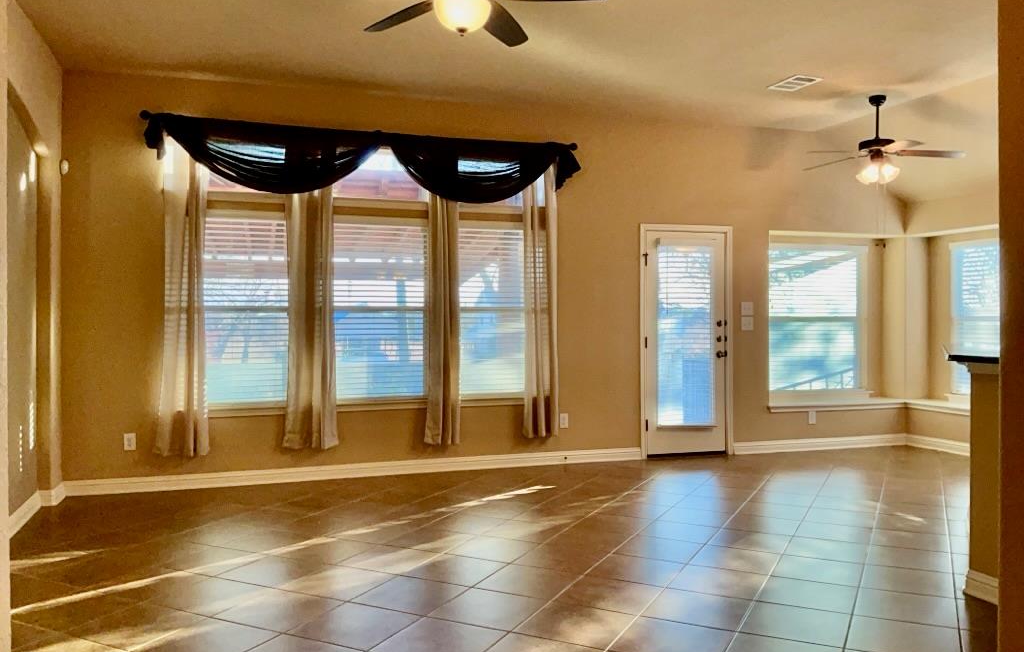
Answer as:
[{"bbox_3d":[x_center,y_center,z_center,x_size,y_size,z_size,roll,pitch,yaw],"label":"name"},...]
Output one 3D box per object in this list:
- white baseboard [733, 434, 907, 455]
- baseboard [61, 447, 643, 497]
[{"bbox_3d":[2.995,1.110,7.656,1.990,0.108,0.025,0,0,-18],"label":"white baseboard"},{"bbox_3d":[-1.011,1.151,6.426,4.600,0.110,0.025,0,0,-18],"label":"baseboard"}]

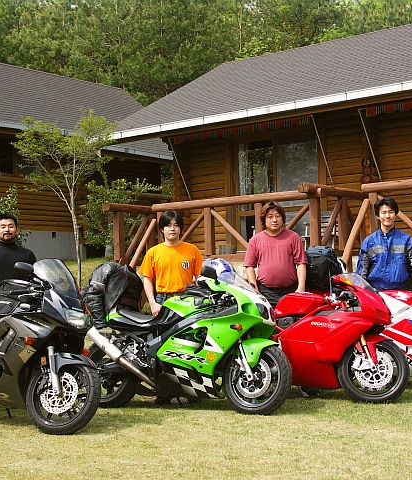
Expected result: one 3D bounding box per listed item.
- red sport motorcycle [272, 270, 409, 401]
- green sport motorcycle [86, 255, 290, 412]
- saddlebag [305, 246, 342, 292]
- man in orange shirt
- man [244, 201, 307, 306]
[{"bbox_3d":[0.741,0.829,8.264,2.020,1.110,0.720,-2,-3,26],"label":"red sport motorcycle"},{"bbox_3d":[-0.211,0.829,8.003,2.050,1.190,0.730,-2,-3,27],"label":"green sport motorcycle"},{"bbox_3d":[1.087,0.289,8.970,0.370,0.480,0.380,-2,-3,24],"label":"saddlebag"},{"bbox_3d":[-0.296,0.599,8.410,0.550,1.710,0.340,-1,-3,-2],"label":"man in orange shirt"},{"bbox_3d":[0.638,0.520,8.559,0.560,1.740,0.380,-1,-3,6],"label":"man"}]

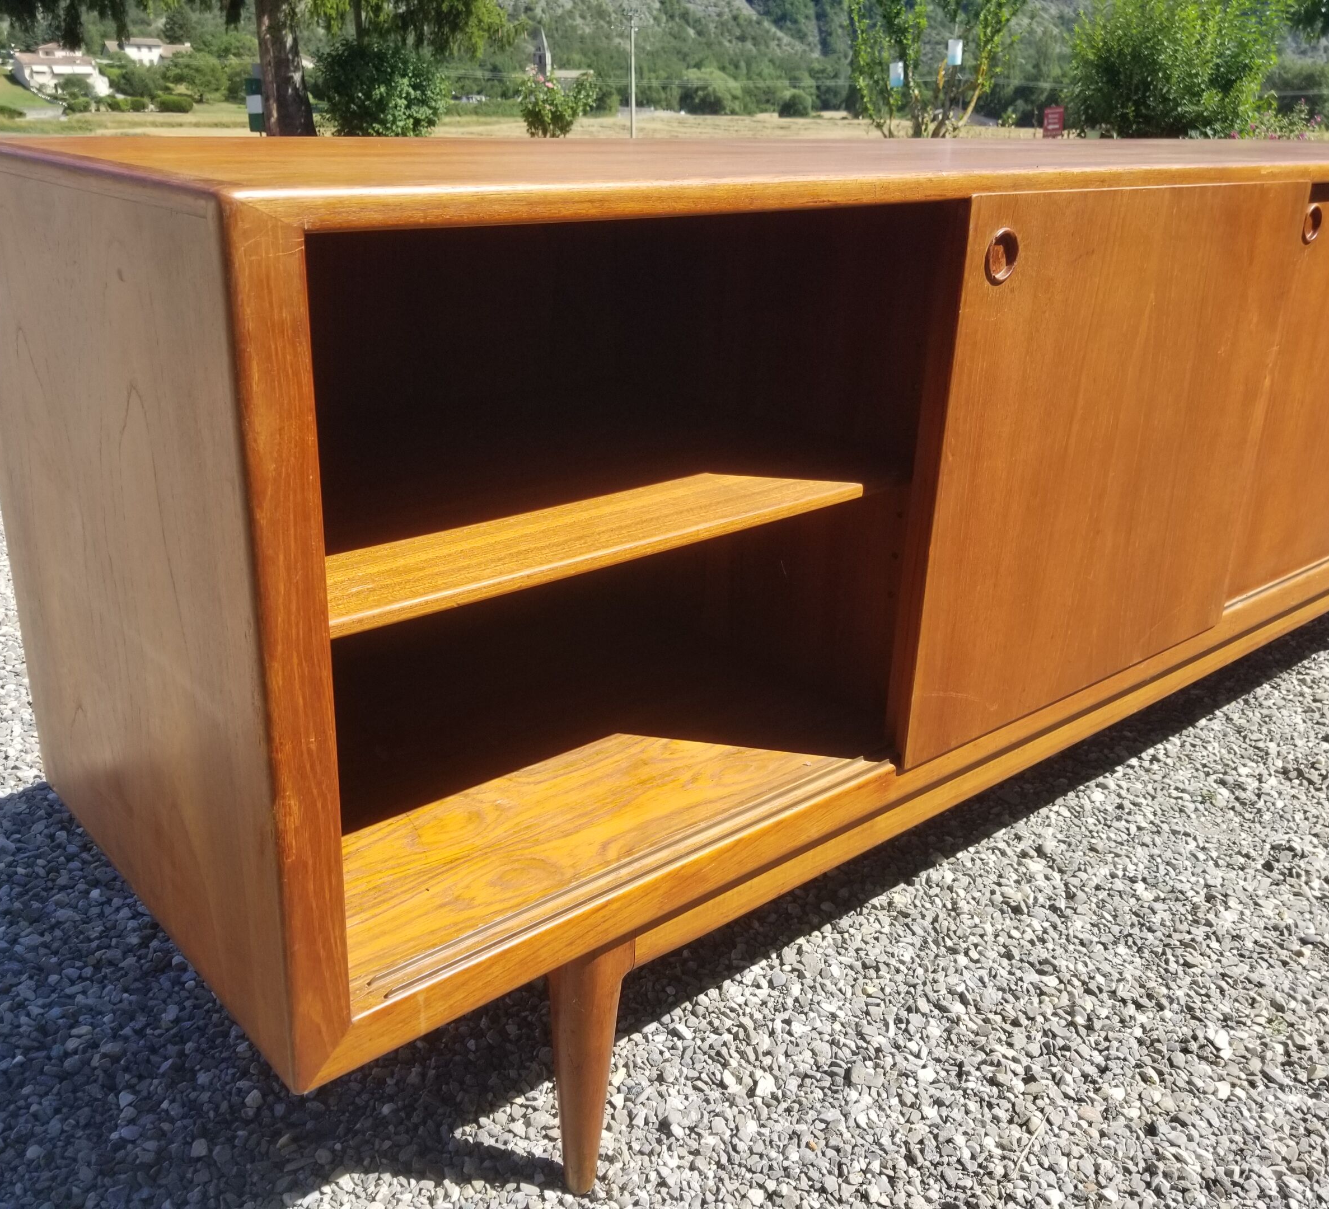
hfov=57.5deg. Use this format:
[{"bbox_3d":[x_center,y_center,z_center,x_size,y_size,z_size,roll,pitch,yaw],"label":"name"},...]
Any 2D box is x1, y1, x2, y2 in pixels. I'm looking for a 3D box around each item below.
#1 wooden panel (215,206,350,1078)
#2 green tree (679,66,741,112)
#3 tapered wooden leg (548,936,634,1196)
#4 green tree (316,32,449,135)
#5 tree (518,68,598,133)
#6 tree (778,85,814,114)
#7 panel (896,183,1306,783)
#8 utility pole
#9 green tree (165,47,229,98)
[{"bbox_3d":[-0.205,0.051,0.664,0.042,0.530,0.025,-16,29,-38],"label":"wooden panel"},{"bbox_3d":[6.370,-72.454,170.103,8.677,5.866,7.809,3,22,1],"label":"green tree"},{"bbox_3d":[-0.064,0.366,0.972,0.058,0.274,0.058,-16,29,-38],"label":"tapered wooden leg"},{"bbox_3d":[-3.366,-6.072,14.415,1.549,1.314,1.394,-2,23,-12],"label":"green tree"},{"bbox_3d":[-1.136,-5.251,12.928,0.857,0.898,0.772,0,22,-5],"label":"tree"},{"bbox_3d":[16.811,-65.053,156.159,4.537,3.302,4.083,4,22,4],"label":"tree"},{"bbox_3d":[0.440,-0.147,1.186,0.596,0.493,0.020,-16,29,-38],"label":"panel"},{"bbox_3d":[-2.092,-34.177,78.890,0.280,7.385,0.280,2,22,-2],"label":"utility pole"},{"bbox_3d":[-43.423,-49.201,112.222,5.577,4.282,5.020,-5,23,-19],"label":"green tree"}]

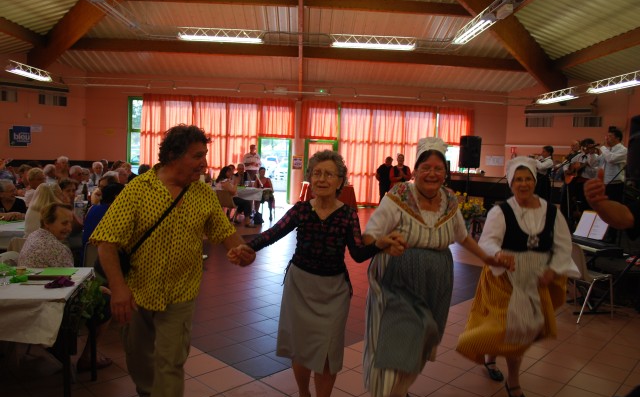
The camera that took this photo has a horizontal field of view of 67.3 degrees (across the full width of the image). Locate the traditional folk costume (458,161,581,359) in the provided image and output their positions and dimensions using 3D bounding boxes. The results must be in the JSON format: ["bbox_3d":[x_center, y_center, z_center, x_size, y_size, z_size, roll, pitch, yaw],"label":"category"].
[{"bbox_3d":[1.191,0.369,2.960,0.670,1.220,0.550,3,4,10],"label":"traditional folk costume"}]

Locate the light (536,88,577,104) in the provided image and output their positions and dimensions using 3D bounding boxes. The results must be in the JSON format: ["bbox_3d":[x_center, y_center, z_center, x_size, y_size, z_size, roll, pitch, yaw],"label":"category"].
[{"bbox_3d":[6.591,-2.843,13.400,0.250,0.270,1.500,2,4,-8],"label":"light"}]

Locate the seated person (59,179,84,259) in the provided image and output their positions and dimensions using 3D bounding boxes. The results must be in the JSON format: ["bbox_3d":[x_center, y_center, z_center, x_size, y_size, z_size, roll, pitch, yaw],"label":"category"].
[{"bbox_3d":[-2.547,0.434,4.850,0.720,1.260,0.500,4,5,21],"label":"seated person"}]

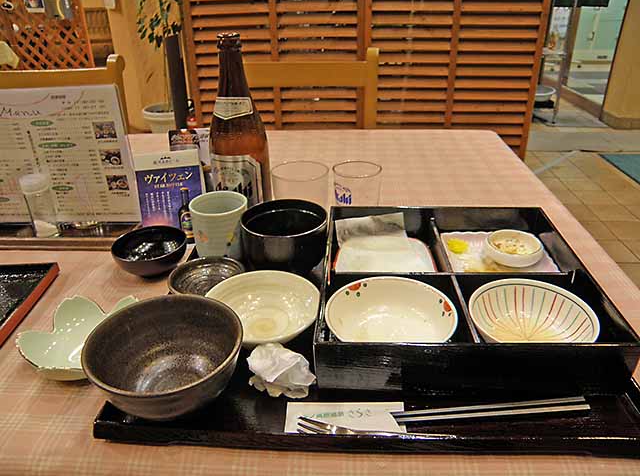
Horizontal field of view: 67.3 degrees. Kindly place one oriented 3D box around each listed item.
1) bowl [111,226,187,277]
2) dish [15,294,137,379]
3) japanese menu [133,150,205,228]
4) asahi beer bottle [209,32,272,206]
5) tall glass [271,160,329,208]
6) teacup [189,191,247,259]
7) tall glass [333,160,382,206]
[{"bbox_3d":[-0.203,0.023,0.578,0.088,0.037,0.088,0,28,0],"label":"bowl"},{"bbox_3d":[-0.200,0.097,0.439,0.124,0.038,0.116,0,28,0],"label":"dish"},{"bbox_3d":[-0.193,-0.053,0.627,0.082,0.127,0.025,-8,24,-15],"label":"japanese menu"},{"bbox_3d":[-0.102,-0.106,0.583,0.074,0.260,0.074,8,29,15],"label":"asahi beer bottle"},{"bbox_3d":[-0.025,-0.046,0.648,0.073,0.092,0.073,0,28,0],"label":"tall glass"},{"bbox_3d":[-0.117,-0.004,0.570,0.066,0.077,0.066,0,28,0],"label":"teacup"},{"bbox_3d":[0.050,-0.048,0.650,0.063,0.094,0.063,0,28,0],"label":"tall glass"}]

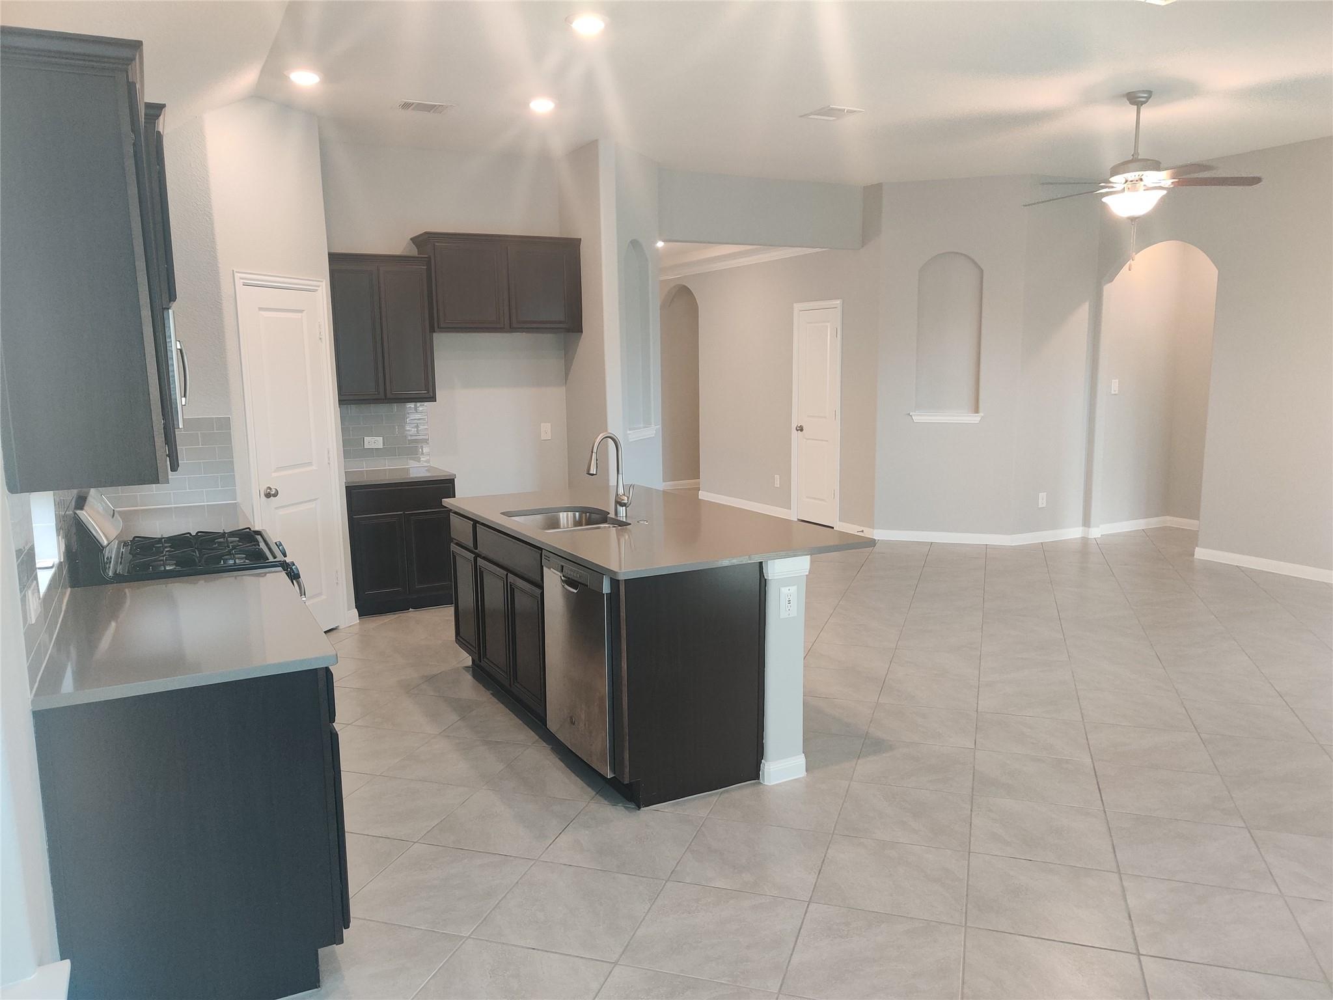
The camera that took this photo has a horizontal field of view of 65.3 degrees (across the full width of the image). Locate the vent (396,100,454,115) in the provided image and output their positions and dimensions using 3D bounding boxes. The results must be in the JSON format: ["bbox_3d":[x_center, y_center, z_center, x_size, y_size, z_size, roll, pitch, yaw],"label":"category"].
[{"bbox_3d":[-1.353,-2.182,5.801,0.290,0.020,0.225,-5,9,-27],"label":"vent"}]

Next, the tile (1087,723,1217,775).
[{"bbox_3d":[2.050,1.057,4.433,0.462,0.010,0.462,2,9,17],"label":"tile"}]

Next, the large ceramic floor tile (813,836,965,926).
[{"bbox_3d":[0.742,1.233,3.396,0.462,0.010,0.462,2,9,17],"label":"large ceramic floor tile"}]

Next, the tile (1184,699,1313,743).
[{"bbox_3d":[2.649,1.010,4.746,0.465,0.010,0.465,2,9,17],"label":"tile"}]

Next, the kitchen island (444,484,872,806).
[{"bbox_3d":[-0.164,0.522,4.964,1.163,0.912,2.138,-5,10,-28],"label":"kitchen island"}]

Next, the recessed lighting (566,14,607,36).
[{"bbox_3d":[-0.323,-1.954,4.278,0.185,0.030,0.185,-1,9,0],"label":"recessed lighting"}]

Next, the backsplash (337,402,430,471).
[{"bbox_3d":[-1.922,-0.440,7.054,0.640,0.456,0.012,-5,9,-27],"label":"backsplash"}]

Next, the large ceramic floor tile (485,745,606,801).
[{"bbox_3d":[-0.434,1.116,4.259,0.465,0.010,0.465,2,9,17],"label":"large ceramic floor tile"}]

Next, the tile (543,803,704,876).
[{"bbox_3d":[-0.147,1.187,3.627,0.457,0.010,0.457,2,9,17],"label":"tile"}]

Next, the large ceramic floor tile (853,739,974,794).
[{"bbox_3d":[1.008,1.081,4.224,0.457,0.010,0.457,2,9,17],"label":"large ceramic floor tile"}]

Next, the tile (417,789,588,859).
[{"bbox_3d":[-0.582,1.185,3.816,0.465,0.010,0.465,2,9,17],"label":"tile"}]

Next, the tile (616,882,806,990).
[{"bbox_3d":[0.151,1.267,3.042,0.457,0.010,0.457,2,9,17],"label":"tile"}]

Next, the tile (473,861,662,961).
[{"bbox_3d":[-0.290,1.270,3.232,0.462,0.010,0.462,2,9,17],"label":"tile"}]

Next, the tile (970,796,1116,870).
[{"bbox_3d":[1.328,1.180,3.695,0.462,0.010,0.462,2,9,17],"label":"tile"}]

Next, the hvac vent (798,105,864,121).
[{"bbox_3d":[0.980,-2.270,6.143,0.270,0.020,0.330,-5,10,-28],"label":"hvac vent"}]

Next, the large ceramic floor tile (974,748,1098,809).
[{"bbox_3d":[1.448,1.094,4.085,0.457,0.010,0.457,2,9,17],"label":"large ceramic floor tile"}]

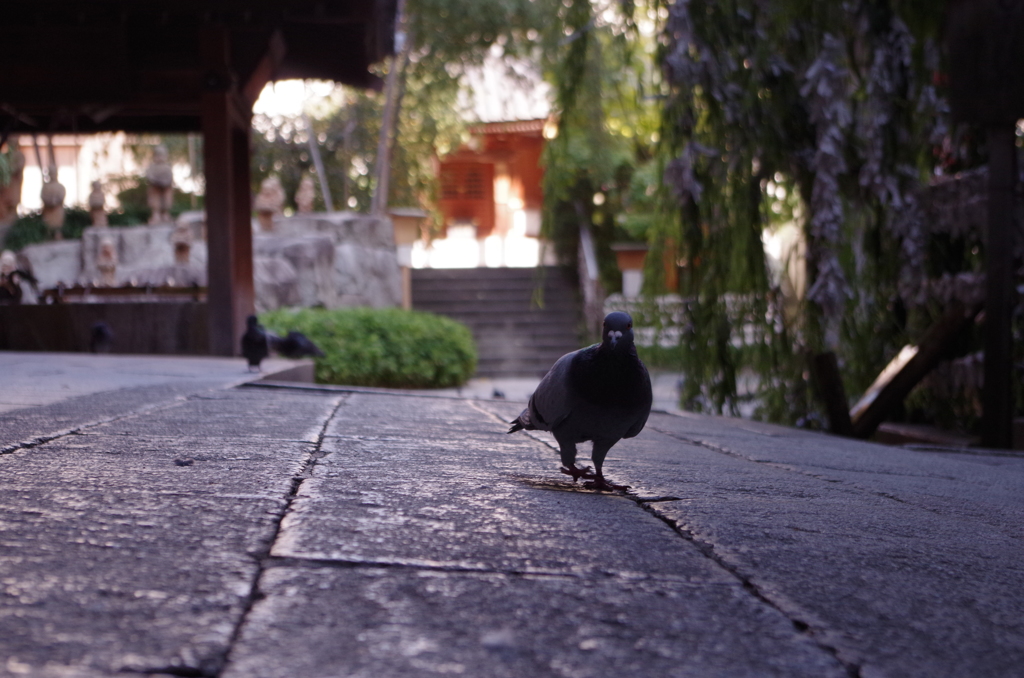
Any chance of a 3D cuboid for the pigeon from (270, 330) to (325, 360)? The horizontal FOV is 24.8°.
[{"bbox_3d":[-0.953,0.026,10.200,0.270,0.150,0.110,0,1,6],"label":"pigeon"}]

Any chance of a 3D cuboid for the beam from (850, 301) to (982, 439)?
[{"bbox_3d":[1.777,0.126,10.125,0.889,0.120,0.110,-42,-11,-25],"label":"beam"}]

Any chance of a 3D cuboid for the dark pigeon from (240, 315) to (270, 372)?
[{"bbox_3d":[-1.036,0.018,9.400,0.115,0.235,0.210,0,1,-6],"label":"dark pigeon"}]

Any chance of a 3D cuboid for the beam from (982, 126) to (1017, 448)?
[{"bbox_3d":[2.092,-0.221,10.000,0.115,1.400,0.115,0,1,9],"label":"beam"}]

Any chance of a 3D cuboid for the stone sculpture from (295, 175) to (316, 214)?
[{"bbox_3d":[-2.218,-1.552,25.000,0.200,0.420,0.180,0,1,-5],"label":"stone sculpture"}]

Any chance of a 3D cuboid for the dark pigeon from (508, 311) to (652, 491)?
[{"bbox_3d":[0.085,0.075,2.850,0.110,0.215,0.260,-1,1,-27],"label":"dark pigeon"}]

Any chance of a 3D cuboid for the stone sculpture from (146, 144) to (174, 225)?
[{"bbox_3d":[-3.776,-1.660,25.000,0.280,0.830,0.240,0,1,-9],"label":"stone sculpture"}]

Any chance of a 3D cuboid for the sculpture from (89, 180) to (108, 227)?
[{"bbox_3d":[-4.442,-1.456,25.000,0.185,0.470,0.170,0,1,-10],"label":"sculpture"}]

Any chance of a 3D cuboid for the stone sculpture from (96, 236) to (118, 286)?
[{"bbox_3d":[-4.171,-0.809,24.000,0.210,0.520,0.180,0,1,-10],"label":"stone sculpture"}]

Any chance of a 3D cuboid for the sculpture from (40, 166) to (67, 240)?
[{"bbox_3d":[-4.925,-1.477,25.000,0.260,0.770,0.230,0,1,-11],"label":"sculpture"}]

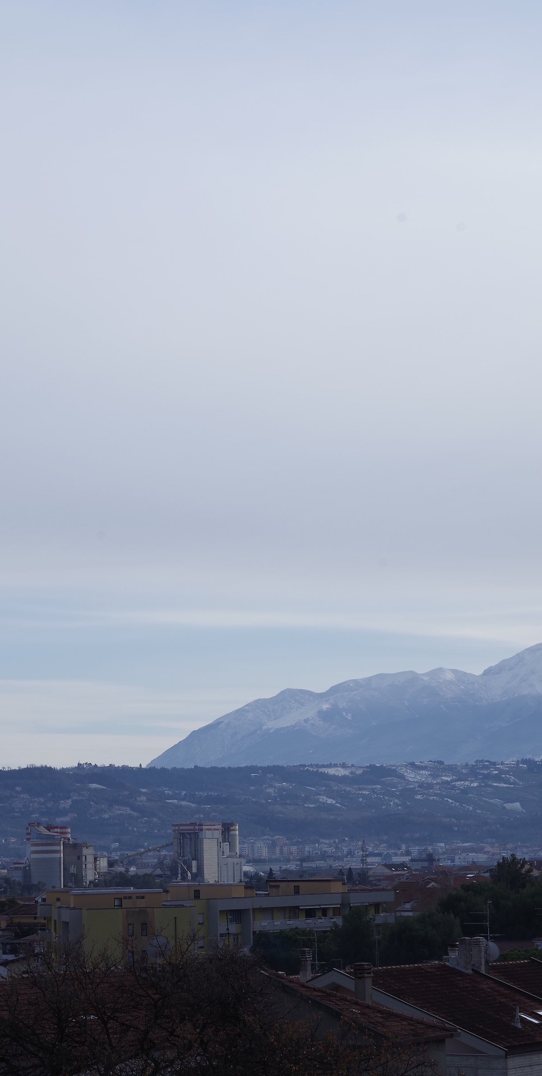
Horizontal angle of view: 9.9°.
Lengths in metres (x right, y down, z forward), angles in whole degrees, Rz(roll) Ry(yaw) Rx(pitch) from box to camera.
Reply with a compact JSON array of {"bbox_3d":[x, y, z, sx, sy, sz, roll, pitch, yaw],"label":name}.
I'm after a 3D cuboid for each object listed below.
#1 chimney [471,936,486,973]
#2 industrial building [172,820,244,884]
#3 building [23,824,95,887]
[{"bbox_3d":[9.191,18.521,139.200,0.460,1.570,0.460,-4,-6,32],"label":"chimney"},{"bbox_3d":[-26.302,131.985,1300.000,18.000,29.500,26.000,-4,-6,33],"label":"industrial building"},{"bbox_3d":[-87.442,132.333,1300.000,24.500,29.000,16.500,-4,-6,33],"label":"building"}]

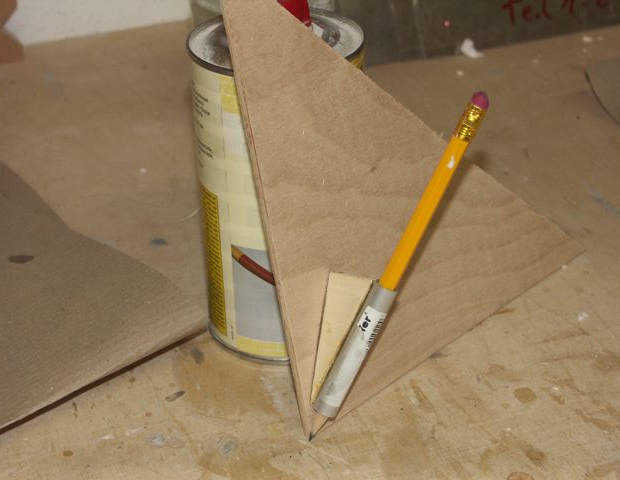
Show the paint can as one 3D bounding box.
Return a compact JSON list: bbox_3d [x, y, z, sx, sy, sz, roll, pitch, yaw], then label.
[{"bbox_3d":[-0.014,-0.027,0.730,0.084,0.158,0.084,-1,30,1],"label":"paint can"}]

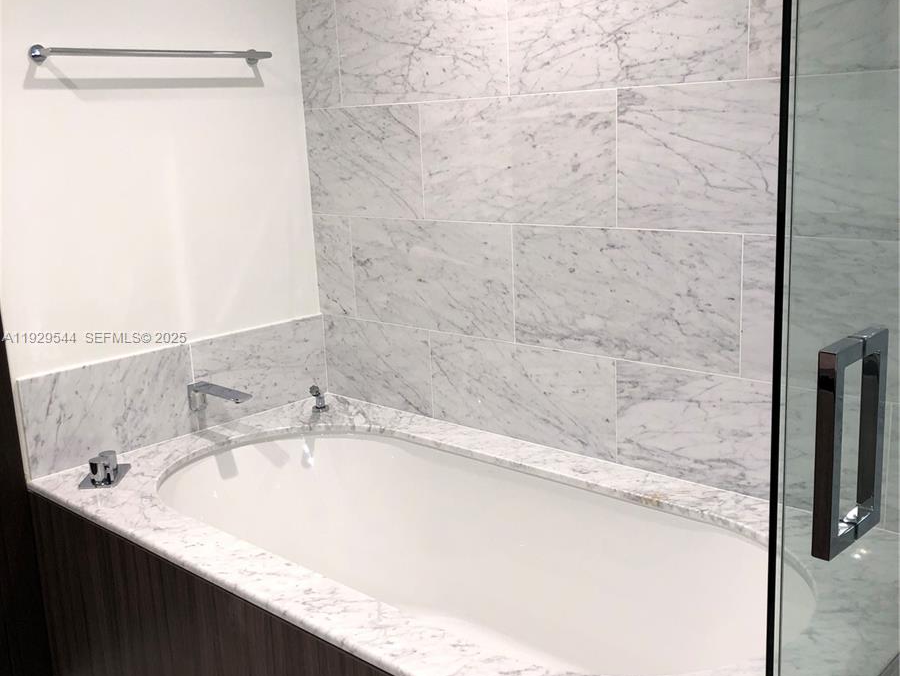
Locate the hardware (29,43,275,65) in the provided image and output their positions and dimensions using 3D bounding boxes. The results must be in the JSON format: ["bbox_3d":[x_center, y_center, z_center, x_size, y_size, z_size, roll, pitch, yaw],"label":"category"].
[{"bbox_3d":[-0.725,-0.713,2.448,0.080,0.050,0.657,9,17,42],"label":"hardware"}]

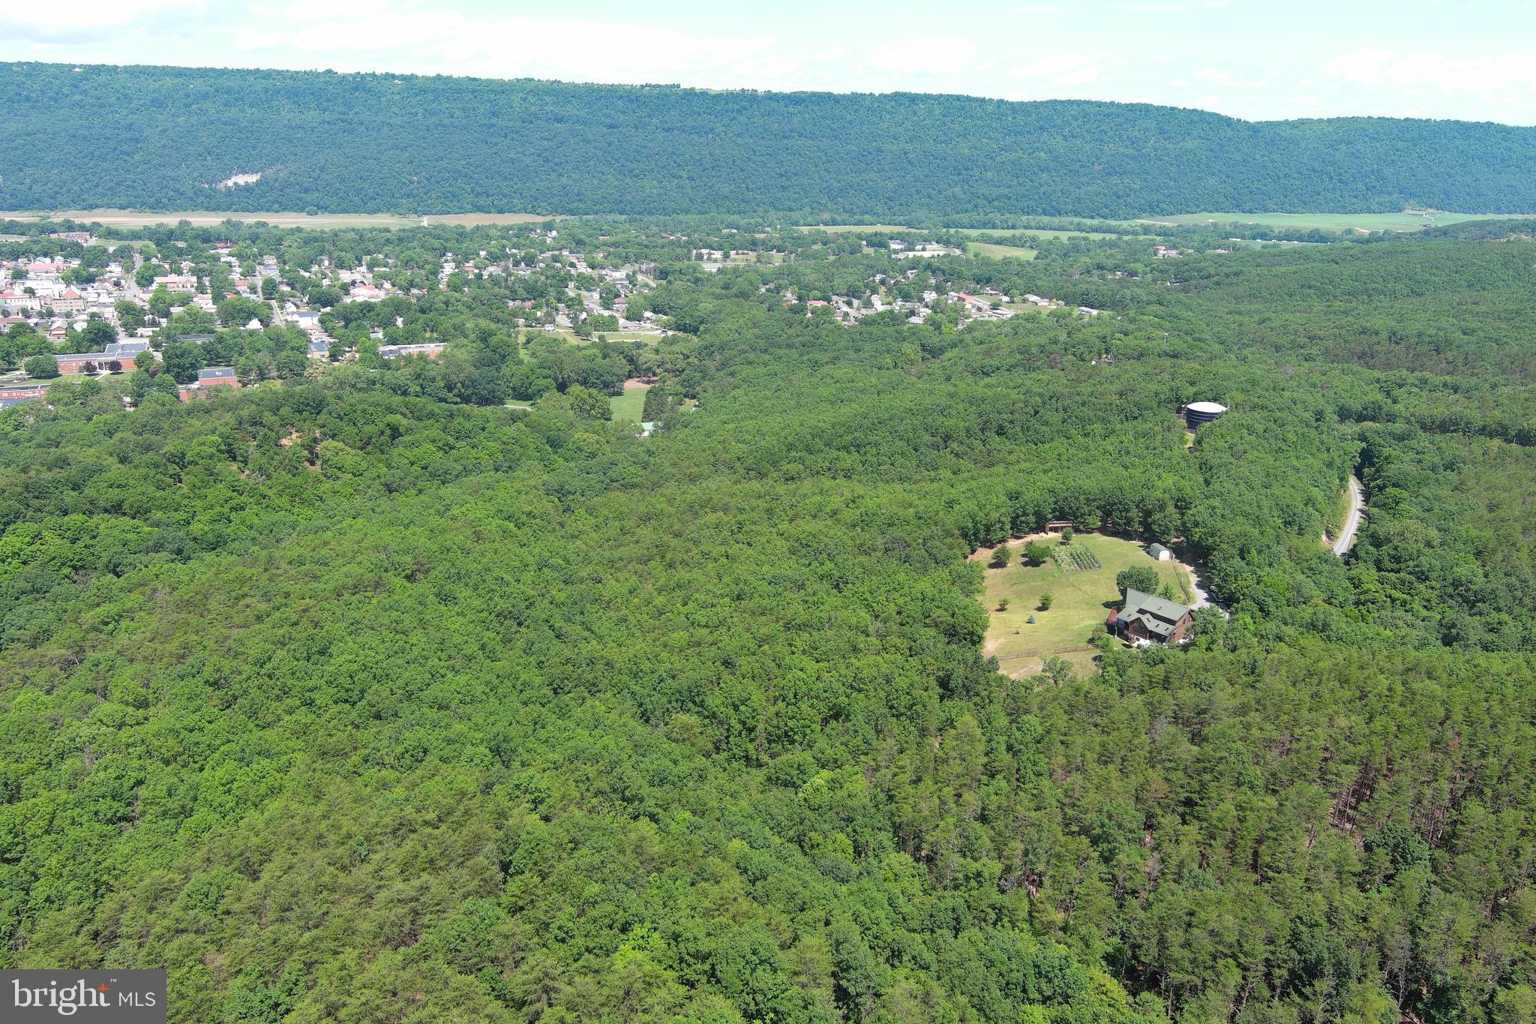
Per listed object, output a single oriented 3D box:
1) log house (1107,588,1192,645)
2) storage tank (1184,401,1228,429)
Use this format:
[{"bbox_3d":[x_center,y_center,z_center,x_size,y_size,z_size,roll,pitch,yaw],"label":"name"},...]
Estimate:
[{"bbox_3d":[92.474,25.107,298.437,12.700,8.700,18.300,-14,23,-37],"label":"log house"},{"bbox_3d":[166.574,-36.256,470.000,15.200,8.600,15.200,6,18,19],"label":"storage tank"}]

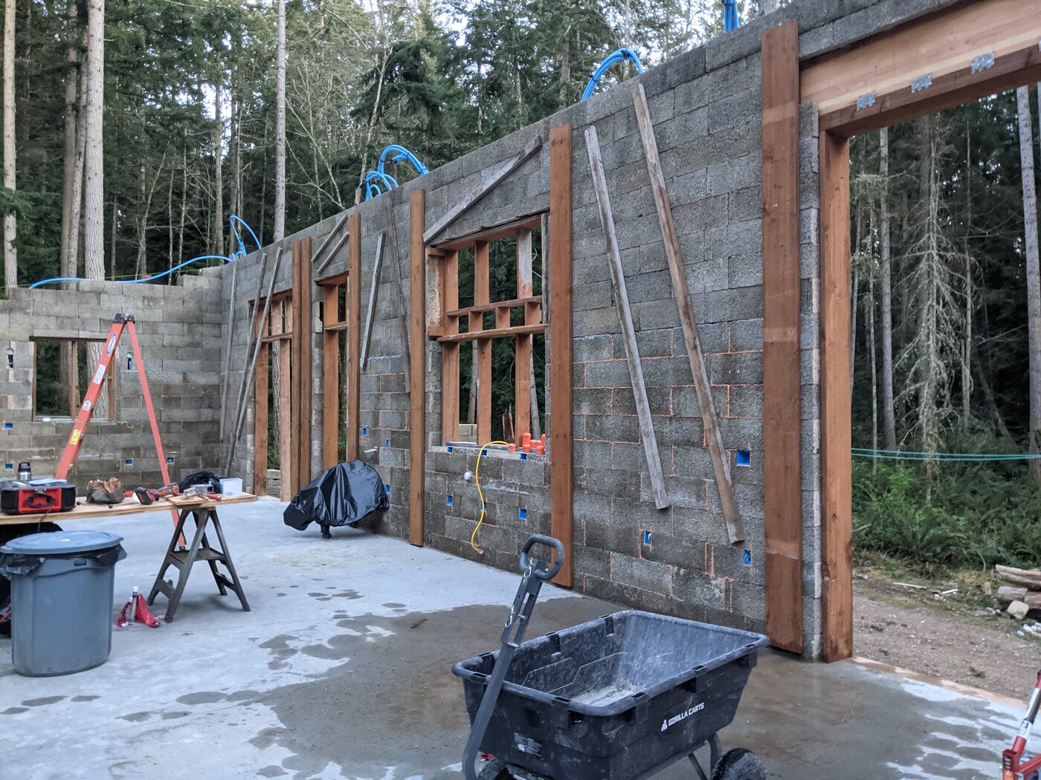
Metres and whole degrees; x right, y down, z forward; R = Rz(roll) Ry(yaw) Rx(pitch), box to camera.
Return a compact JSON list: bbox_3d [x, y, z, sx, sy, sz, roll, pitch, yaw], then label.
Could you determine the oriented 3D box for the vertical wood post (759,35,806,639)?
[{"bbox_3d":[1.550,-0.317,4.803,0.042,3.665,0.240,1,-1,-36],"label":"vertical wood post"}]

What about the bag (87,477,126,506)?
[{"bbox_3d":[-2.910,0.699,5.700,0.240,0.190,0.200,0,-1,-31],"label":"bag"}]

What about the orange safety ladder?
[{"bbox_3d":[-4.080,0.403,8.060,1.420,2.370,0.640,0,-1,-24],"label":"orange safety ladder"}]

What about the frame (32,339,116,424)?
[{"bbox_3d":[-6.971,-0.156,12.686,1.168,1.284,0.200,1,-1,-36],"label":"frame"}]

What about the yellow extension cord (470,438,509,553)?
[{"bbox_3d":[-0.278,0.958,7.327,0.160,1.000,0.470,1,-1,-36],"label":"yellow extension cord"}]

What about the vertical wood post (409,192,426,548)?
[{"bbox_3d":[-1.058,-0.222,8.350,0.042,3.645,0.240,1,-1,-36],"label":"vertical wood post"}]

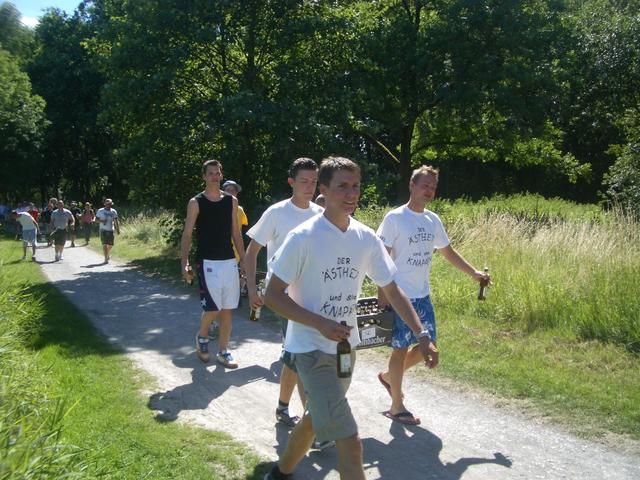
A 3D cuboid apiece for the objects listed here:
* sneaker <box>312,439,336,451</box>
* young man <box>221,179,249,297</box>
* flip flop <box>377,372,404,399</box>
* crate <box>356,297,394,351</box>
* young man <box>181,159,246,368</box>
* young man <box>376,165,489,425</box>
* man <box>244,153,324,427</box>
[{"bbox_3d":[0.070,1.215,3.920,0.110,0.120,0.300,-3,-16,-42],"label":"sneaker"},{"bbox_3d":[-1.010,0.220,7.300,0.560,1.790,0.460,-1,3,-22],"label":"young man"},{"bbox_3d":[0.536,1.098,4.850,0.100,0.060,0.280,-4,47,-52],"label":"flip flop"},{"bbox_3d":[0.300,0.596,4.620,0.400,0.265,0.300,-1,10,-20],"label":"crate"},{"bbox_3d":[-0.992,0.210,6.030,0.590,1.870,0.450,-1,3,-22],"label":"young man"},{"bbox_3d":[0.733,0.383,4.630,0.750,1.800,0.740,-2,4,-36],"label":"young man"},{"bbox_3d":[-0.152,0.373,4.200,0.600,1.810,0.660,-2,4,-32],"label":"man"}]

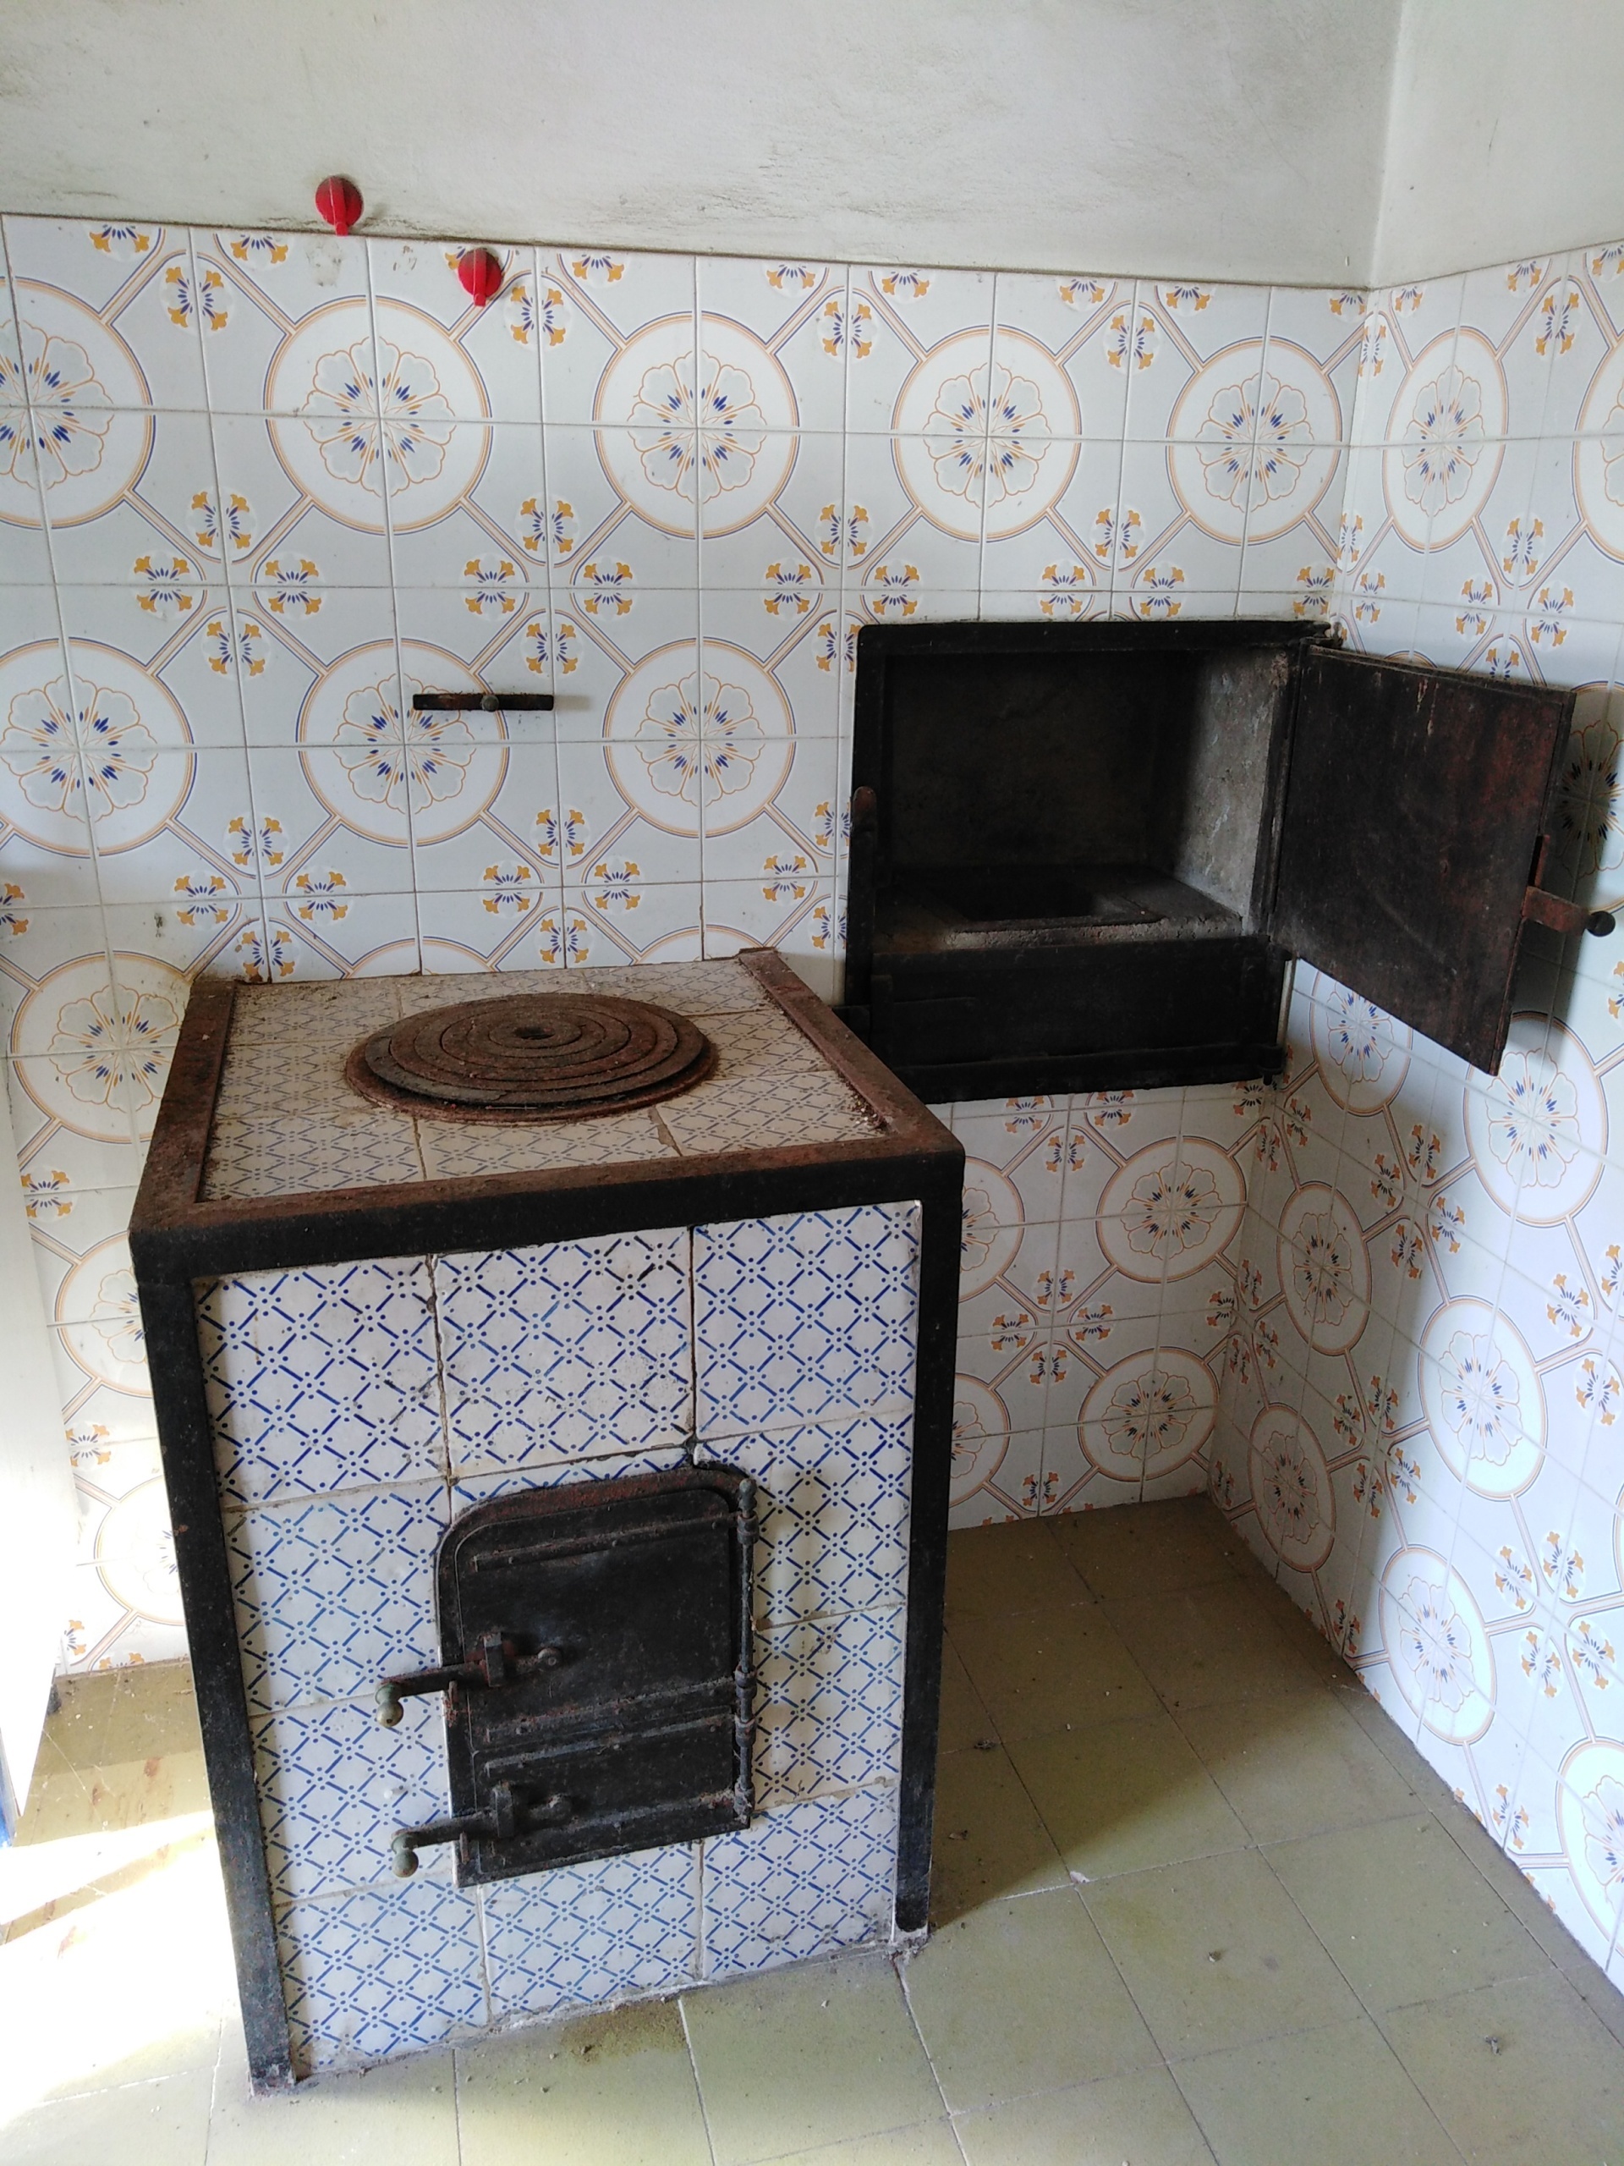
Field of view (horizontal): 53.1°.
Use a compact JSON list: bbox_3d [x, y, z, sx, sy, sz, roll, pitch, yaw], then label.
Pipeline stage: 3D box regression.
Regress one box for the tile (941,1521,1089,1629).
[{"bbox_3d":[0.235,0.624,2.074,0.200,0.012,0.180,-4,21,-14],"label":"tile"}]

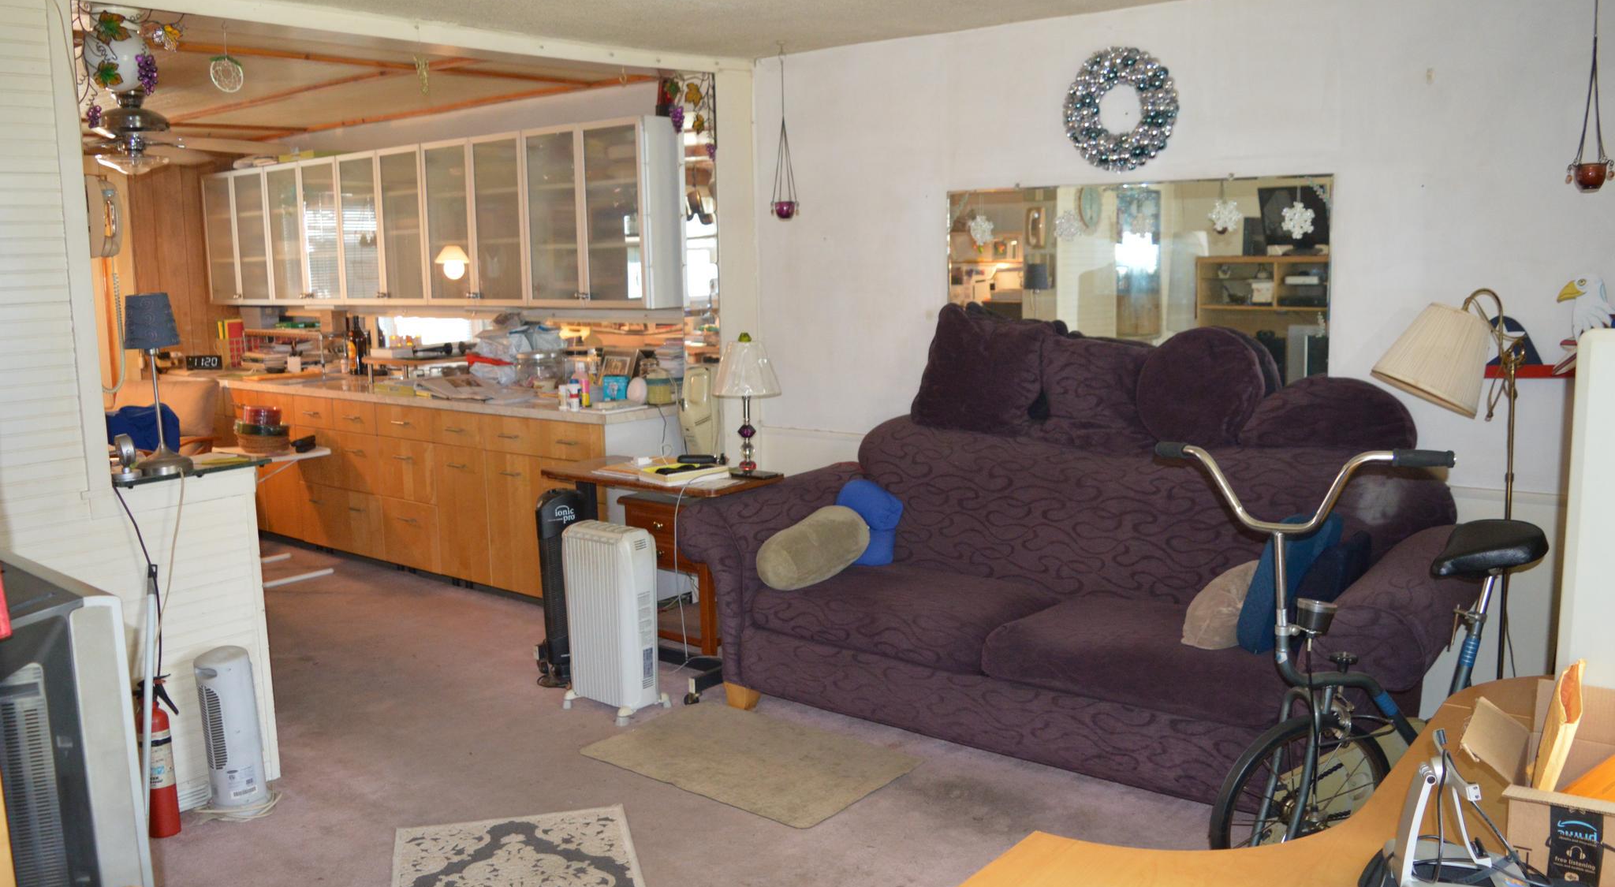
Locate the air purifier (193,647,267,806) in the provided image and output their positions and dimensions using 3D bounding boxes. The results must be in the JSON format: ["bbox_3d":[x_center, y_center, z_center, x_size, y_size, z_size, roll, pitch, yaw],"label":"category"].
[{"bbox_3d":[-1.707,0.825,3.589,0.160,0.465,0.170,6,11,38],"label":"air purifier"}]

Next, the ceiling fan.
[{"bbox_3d":[-2.843,-1.311,5.097,1.220,0.370,1.220,6,11,38],"label":"ceiling fan"}]

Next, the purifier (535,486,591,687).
[{"bbox_3d":[-0.876,0.489,4.371,0.200,0.690,0.170,-6,10,-30],"label":"purifier"}]

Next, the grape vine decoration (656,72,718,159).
[{"bbox_3d":[-0.465,-1.329,4.914,0.050,0.360,0.320,6,13,36],"label":"grape vine decoration"}]

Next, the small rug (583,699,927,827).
[{"bbox_3d":[-0.194,0.934,3.647,0.905,0.012,0.535,6,11,38],"label":"small rug"}]

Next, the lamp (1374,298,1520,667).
[{"bbox_3d":[1.629,0.305,3.039,0.420,1.360,0.300,-4,9,-17],"label":"lamp"}]

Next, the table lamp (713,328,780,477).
[{"bbox_3d":[-0.232,-0.154,4.528,0.250,0.525,0.250,-1,9,0],"label":"table lamp"}]

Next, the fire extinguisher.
[{"bbox_3d":[-1.716,0.824,3.193,0.120,0.425,0.100,-4,9,-17],"label":"fire extinguisher"}]

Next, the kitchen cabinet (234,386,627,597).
[{"bbox_3d":[-1.929,0.162,6.434,3.300,0.910,0.630,6,11,38],"label":"kitchen cabinet"}]

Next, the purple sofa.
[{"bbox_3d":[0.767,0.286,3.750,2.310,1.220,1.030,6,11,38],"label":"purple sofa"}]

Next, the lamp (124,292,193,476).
[{"bbox_3d":[-1.856,-0.172,3.465,0.160,0.515,0.160,6,11,38],"label":"lamp"}]

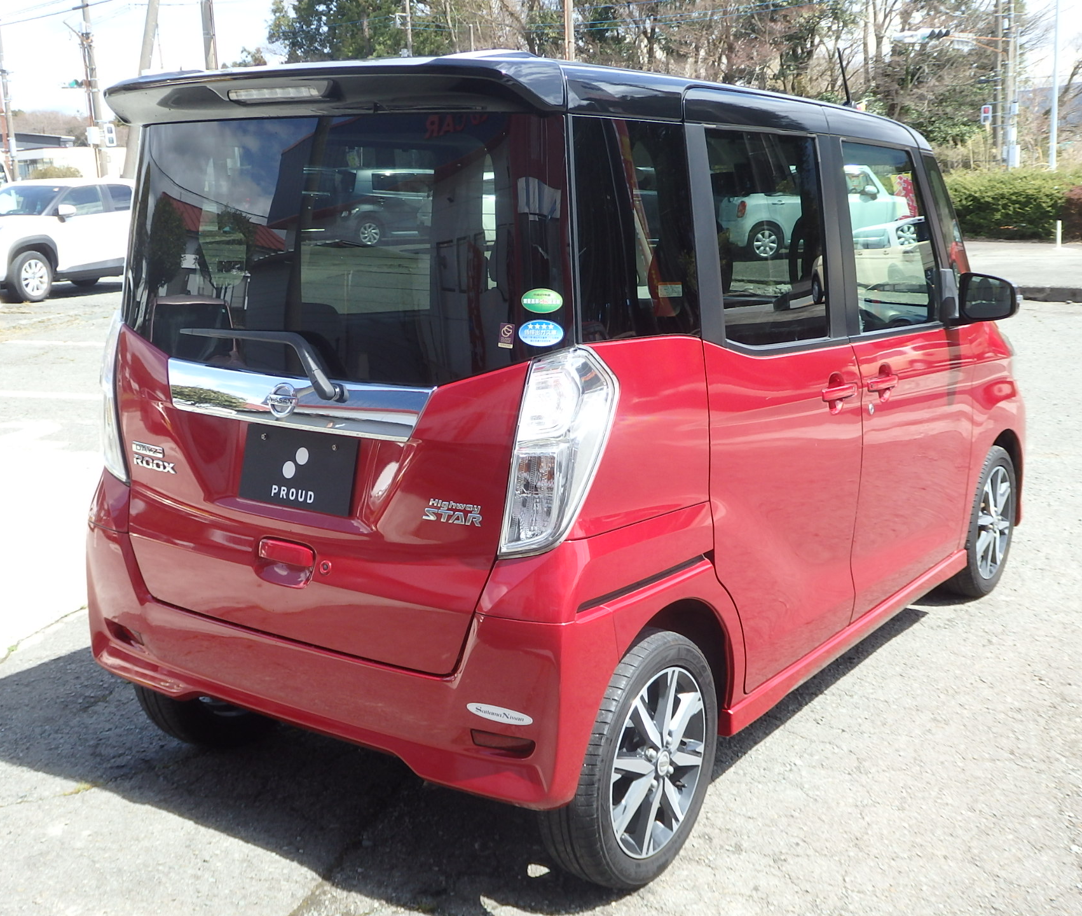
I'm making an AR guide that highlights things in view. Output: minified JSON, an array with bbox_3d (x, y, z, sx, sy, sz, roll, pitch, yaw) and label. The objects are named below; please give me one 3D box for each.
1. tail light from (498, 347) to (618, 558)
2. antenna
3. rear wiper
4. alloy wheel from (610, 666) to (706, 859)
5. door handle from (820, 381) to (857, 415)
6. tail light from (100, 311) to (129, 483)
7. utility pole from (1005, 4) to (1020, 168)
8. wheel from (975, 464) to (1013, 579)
[{"bbox_3d":[0.037,-0.012,2.490,0.170,0.405,0.200,8,14,34],"label":"tail light"},{"bbox_3d":[0.866,-1.084,3.729,0.025,0.200,0.035,8,46,34],"label":"antenna"},{"bbox_3d":[-0.590,-0.204,2.723,0.520,0.140,0.080,8,14,34],"label":"rear wiper"},{"bbox_3d":[0.210,0.650,2.849,0.130,0.415,0.415,8,14,34],"label":"alloy wheel"},{"bbox_3d":[0.763,-0.166,3.370,0.050,0.080,0.210,8,14,34],"label":"door handle"},{"bbox_3d":[-1.000,-0.152,3.198,0.170,0.405,0.200,8,14,34],"label":"tail light"},{"bbox_3d":[14.787,-11.214,41.093,0.380,7.800,0.380,2,12,19],"label":"utility pole"},{"bbox_3d":[1.605,0.231,4.794,0.130,0.415,0.415,8,14,34],"label":"wheel"}]

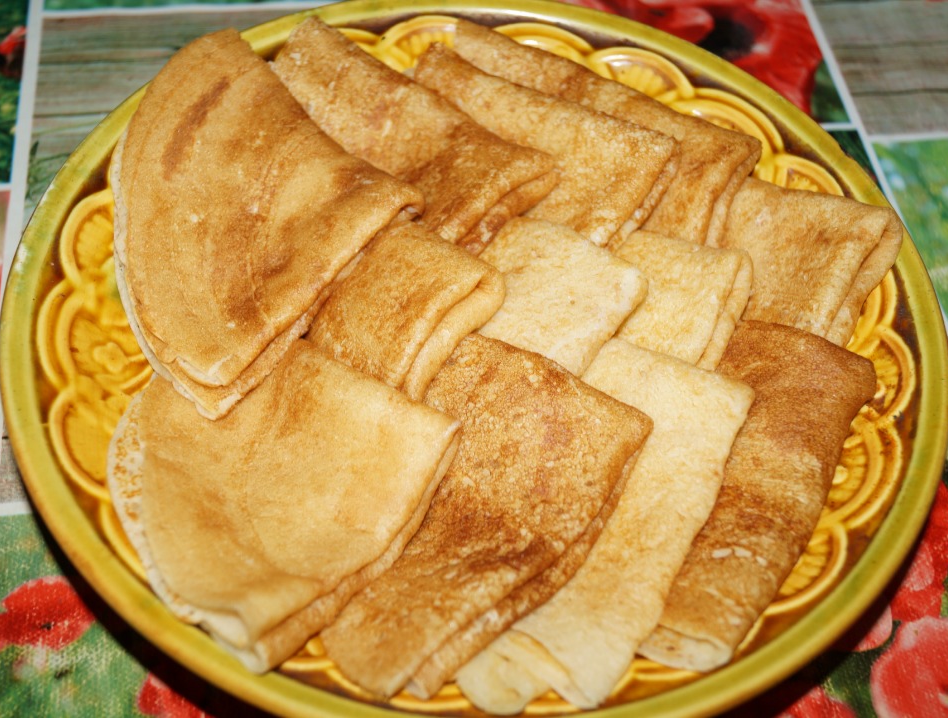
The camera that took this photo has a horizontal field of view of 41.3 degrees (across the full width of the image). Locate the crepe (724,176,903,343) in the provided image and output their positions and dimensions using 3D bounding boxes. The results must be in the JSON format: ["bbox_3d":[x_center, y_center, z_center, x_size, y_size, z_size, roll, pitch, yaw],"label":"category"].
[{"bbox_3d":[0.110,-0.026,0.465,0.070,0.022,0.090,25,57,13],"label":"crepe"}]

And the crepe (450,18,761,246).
[{"bbox_3d":[0.035,-0.085,0.505,0.139,0.020,0.066,25,57,13],"label":"crepe"}]

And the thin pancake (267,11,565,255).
[{"bbox_3d":[-0.033,-0.086,0.495,0.130,0.022,0.068,30,58,16],"label":"thin pancake"}]

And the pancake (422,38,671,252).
[{"bbox_3d":[0.015,-0.080,0.497,0.113,0.021,0.068,25,57,13],"label":"pancake"}]

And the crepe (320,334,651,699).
[{"bbox_3d":[0.000,0.054,0.401,0.080,0.021,0.120,25,57,13],"label":"crepe"}]

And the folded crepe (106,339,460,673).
[{"bbox_3d":[-0.071,0.036,0.407,0.106,0.024,0.106,30,59,17],"label":"folded crepe"}]

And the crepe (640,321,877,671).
[{"bbox_3d":[0.089,0.048,0.417,0.054,0.019,0.128,25,57,13],"label":"crepe"}]

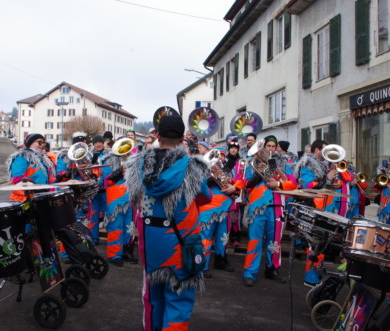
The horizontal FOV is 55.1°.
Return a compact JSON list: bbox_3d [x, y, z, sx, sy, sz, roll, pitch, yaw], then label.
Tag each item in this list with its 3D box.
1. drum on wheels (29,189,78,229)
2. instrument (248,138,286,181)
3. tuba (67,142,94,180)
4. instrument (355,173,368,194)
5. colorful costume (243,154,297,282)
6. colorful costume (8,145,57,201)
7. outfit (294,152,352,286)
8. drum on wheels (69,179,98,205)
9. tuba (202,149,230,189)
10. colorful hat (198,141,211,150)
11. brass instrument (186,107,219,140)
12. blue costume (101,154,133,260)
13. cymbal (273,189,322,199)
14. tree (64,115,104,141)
[{"bbox_3d":[-1.300,0.415,3.450,0.380,0.310,0.380,-7,2,-11],"label":"drum on wheels"},{"bbox_3d":[0.835,-0.046,4.280,0.580,0.290,0.270,44,-15,-16],"label":"instrument"},{"bbox_3d":[-1.398,-0.031,4.650,0.280,0.300,0.560,0,-34,4],"label":"tuba"},{"bbox_3d":[2.218,0.227,5.000,0.150,0.240,0.550,2,1,18],"label":"instrument"},{"bbox_3d":[0.900,0.628,4.520,0.580,1.500,0.440,1,-1,25],"label":"colorful costume"},{"bbox_3d":[-1.966,0.529,4.500,0.430,1.450,0.540,2,2,41],"label":"colorful costume"},{"bbox_3d":[1.482,0.622,4.350,0.580,1.500,0.430,1,1,-6],"label":"outfit"},{"bbox_3d":[-1.257,0.314,4.200,0.370,0.220,0.370,-18,3,-11],"label":"drum on wheels"},{"bbox_3d":[0.283,0.042,4.500,0.320,0.600,0.290,-26,23,8],"label":"tuba"},{"bbox_3d":[0.152,-0.316,6.000,0.230,0.170,0.200,1,-1,-30],"label":"colorful hat"},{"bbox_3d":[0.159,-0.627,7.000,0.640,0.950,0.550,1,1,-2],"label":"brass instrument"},{"bbox_3d":[-1.022,0.572,5.100,0.540,1.480,0.400,1,1,-7],"label":"blue costume"},{"bbox_3d":[0.838,0.228,3.000,0.410,0.045,0.410,6,2,0],"label":"cymbal"},{"bbox_3d":[-16.908,-4.951,57.000,6.200,5.800,6.000,1,1,0],"label":"tree"}]

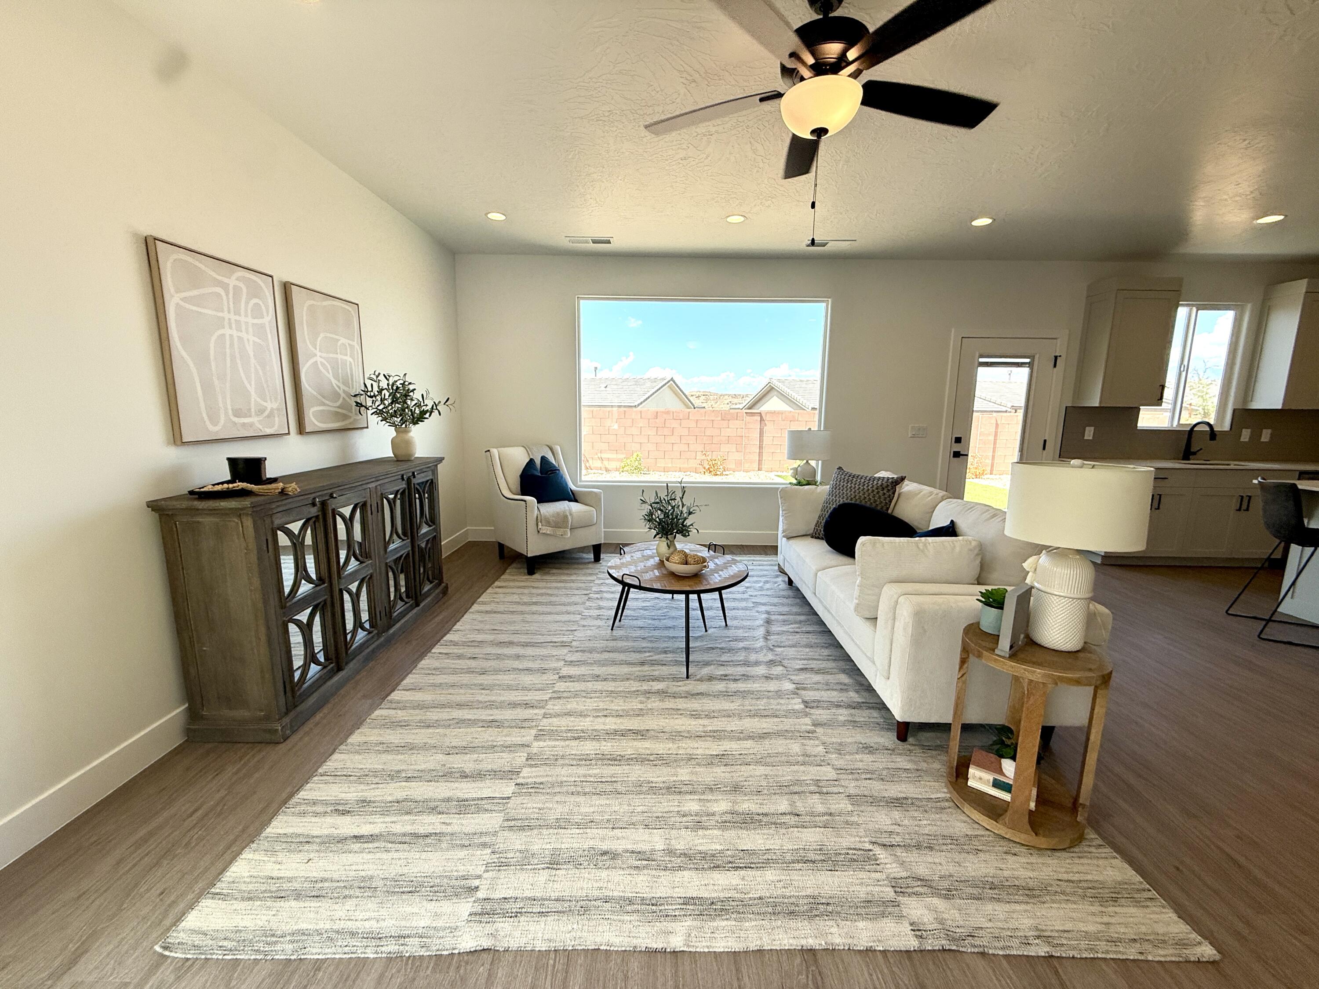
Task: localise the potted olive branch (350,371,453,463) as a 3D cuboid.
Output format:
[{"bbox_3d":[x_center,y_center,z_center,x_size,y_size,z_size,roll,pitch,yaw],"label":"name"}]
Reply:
[{"bbox_3d":[-1.687,-0.528,3.610,0.560,0.600,0.580,1,9,0],"label":"potted olive branch"}]

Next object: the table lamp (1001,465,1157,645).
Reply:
[{"bbox_3d":[1.337,0.197,1.753,0.386,0.620,0.386,1,9,0],"label":"table lamp"}]

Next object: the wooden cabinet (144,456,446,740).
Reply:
[{"bbox_3d":[-1.727,0.375,2.967,0.405,0.975,1.835,1,9,0],"label":"wooden cabinet"}]

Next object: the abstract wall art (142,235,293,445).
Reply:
[{"bbox_3d":[-1.914,-0.636,2.373,0.040,0.774,0.630,1,9,0],"label":"abstract wall art"}]

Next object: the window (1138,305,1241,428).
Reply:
[{"bbox_3d":[5.157,-1.229,5.195,0.900,1.180,0.100,1,9,0],"label":"window"}]

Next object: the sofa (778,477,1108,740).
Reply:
[{"bbox_3d":[1.385,0.418,3.184,0.890,0.920,2.150,1,9,0],"label":"sofa"}]

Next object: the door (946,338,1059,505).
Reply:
[{"bbox_3d":[3.332,-0.498,5.279,0.914,2.013,0.045,1,9,0],"label":"door"}]

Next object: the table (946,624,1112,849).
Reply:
[{"bbox_3d":[1.250,0.803,1.838,0.415,0.605,0.415,1,9,0],"label":"table"}]

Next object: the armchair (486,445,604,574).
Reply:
[{"bbox_3d":[-1.032,0.081,4.809,0.710,1.000,0.770,-7,12,-38],"label":"armchair"}]

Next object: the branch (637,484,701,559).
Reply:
[{"bbox_3d":[0.061,0.154,3.016,0.365,0.460,0.340,1,9,0],"label":"branch"}]

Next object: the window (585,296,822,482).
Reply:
[{"bbox_3d":[0.412,-0.977,5.201,2.390,1.770,0.100,1,9,0],"label":"window"}]

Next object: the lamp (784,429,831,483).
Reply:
[{"bbox_3d":[1.267,-0.260,4.541,0.380,0.620,0.380,1,9,0],"label":"lamp"}]

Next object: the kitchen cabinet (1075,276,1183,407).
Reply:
[{"bbox_3d":[4.320,-1.380,4.948,0.580,1.119,0.330,1,9,0],"label":"kitchen cabinet"}]

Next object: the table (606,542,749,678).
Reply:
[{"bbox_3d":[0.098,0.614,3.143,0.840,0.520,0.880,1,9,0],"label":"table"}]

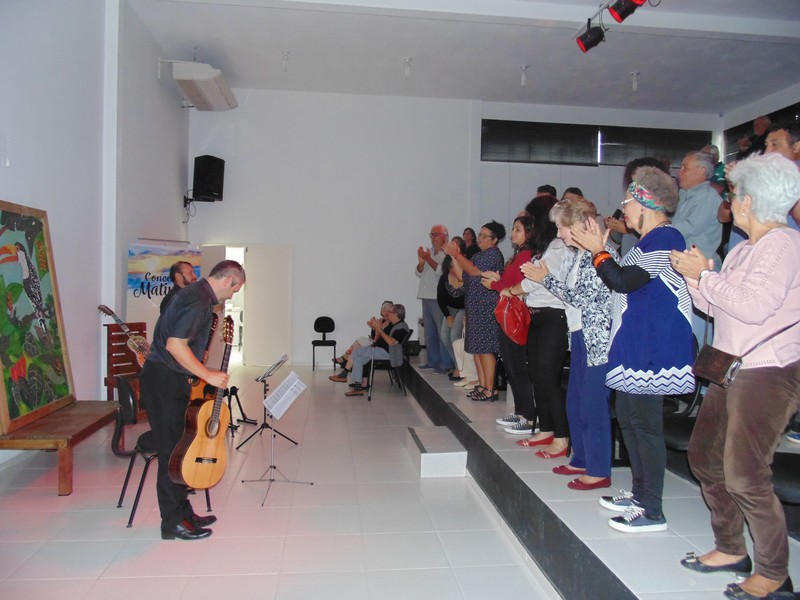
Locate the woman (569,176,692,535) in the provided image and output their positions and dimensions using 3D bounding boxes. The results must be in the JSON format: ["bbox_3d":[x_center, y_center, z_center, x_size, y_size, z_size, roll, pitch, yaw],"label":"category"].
[{"bbox_3d":[1.099,0.213,2.735,0.560,1.660,0.500,1,1,-1],"label":"woman"}]

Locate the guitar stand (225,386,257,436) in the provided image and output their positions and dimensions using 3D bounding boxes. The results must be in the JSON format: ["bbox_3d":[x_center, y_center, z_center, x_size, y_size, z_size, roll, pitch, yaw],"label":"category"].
[{"bbox_3d":[-1.560,1.063,5.641,0.350,0.430,0.380,2,2,16],"label":"guitar stand"}]

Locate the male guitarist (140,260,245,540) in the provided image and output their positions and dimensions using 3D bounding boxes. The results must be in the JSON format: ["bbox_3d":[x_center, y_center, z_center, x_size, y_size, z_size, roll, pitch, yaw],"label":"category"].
[{"bbox_3d":[-1.182,0.541,3.299,0.580,1.560,0.480,1,1,-14],"label":"male guitarist"}]

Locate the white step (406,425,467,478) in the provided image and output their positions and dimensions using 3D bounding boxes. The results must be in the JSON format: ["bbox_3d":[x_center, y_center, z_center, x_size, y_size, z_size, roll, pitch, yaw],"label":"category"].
[{"bbox_3d":[0.298,1.257,4.842,0.360,0.184,0.800,1,2,-7],"label":"white step"}]

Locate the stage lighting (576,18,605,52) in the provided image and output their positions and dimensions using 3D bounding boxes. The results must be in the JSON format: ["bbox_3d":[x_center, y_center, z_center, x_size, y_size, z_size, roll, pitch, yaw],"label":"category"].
[{"bbox_3d":[1.689,-2.350,5.124,0.230,0.250,0.170,-11,-1,10],"label":"stage lighting"}]

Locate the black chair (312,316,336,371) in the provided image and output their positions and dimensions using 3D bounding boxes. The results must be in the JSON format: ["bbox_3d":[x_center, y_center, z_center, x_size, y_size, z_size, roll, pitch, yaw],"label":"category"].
[{"bbox_3d":[-1.270,0.729,9.746,0.420,0.880,0.500,1,2,-7],"label":"black chair"}]

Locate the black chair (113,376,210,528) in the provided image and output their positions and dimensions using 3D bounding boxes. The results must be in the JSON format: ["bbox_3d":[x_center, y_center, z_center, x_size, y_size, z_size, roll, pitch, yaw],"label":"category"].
[{"bbox_3d":[-1.527,0.905,3.666,0.540,0.860,0.430,0,2,-37],"label":"black chair"}]

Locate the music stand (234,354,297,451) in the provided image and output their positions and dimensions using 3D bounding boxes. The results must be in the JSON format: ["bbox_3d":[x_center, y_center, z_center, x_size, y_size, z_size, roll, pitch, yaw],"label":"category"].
[{"bbox_3d":[-1.165,0.883,5.124,0.480,0.790,0.480,1,1,-2],"label":"music stand"}]

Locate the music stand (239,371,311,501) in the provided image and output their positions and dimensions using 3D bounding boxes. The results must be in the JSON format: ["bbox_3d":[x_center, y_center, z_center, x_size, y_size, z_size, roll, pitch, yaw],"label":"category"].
[{"bbox_3d":[-0.845,0.919,3.954,0.480,0.790,0.500,1,1,-22],"label":"music stand"}]

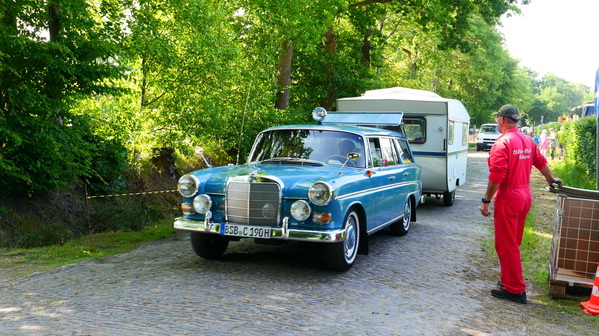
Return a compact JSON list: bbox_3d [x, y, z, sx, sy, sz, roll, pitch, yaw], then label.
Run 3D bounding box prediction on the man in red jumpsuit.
[{"bbox_3d":[1.922,0.305,5.950,0.620,1.710,0.460,-1,3,-34],"label":"man in red jumpsuit"}]

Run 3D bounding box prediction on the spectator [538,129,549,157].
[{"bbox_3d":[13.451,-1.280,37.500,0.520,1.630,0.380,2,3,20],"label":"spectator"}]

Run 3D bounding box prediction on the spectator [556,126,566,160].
[{"bbox_3d":[14.088,-1.328,36.700,0.500,1.760,0.400,0,3,-11],"label":"spectator"}]

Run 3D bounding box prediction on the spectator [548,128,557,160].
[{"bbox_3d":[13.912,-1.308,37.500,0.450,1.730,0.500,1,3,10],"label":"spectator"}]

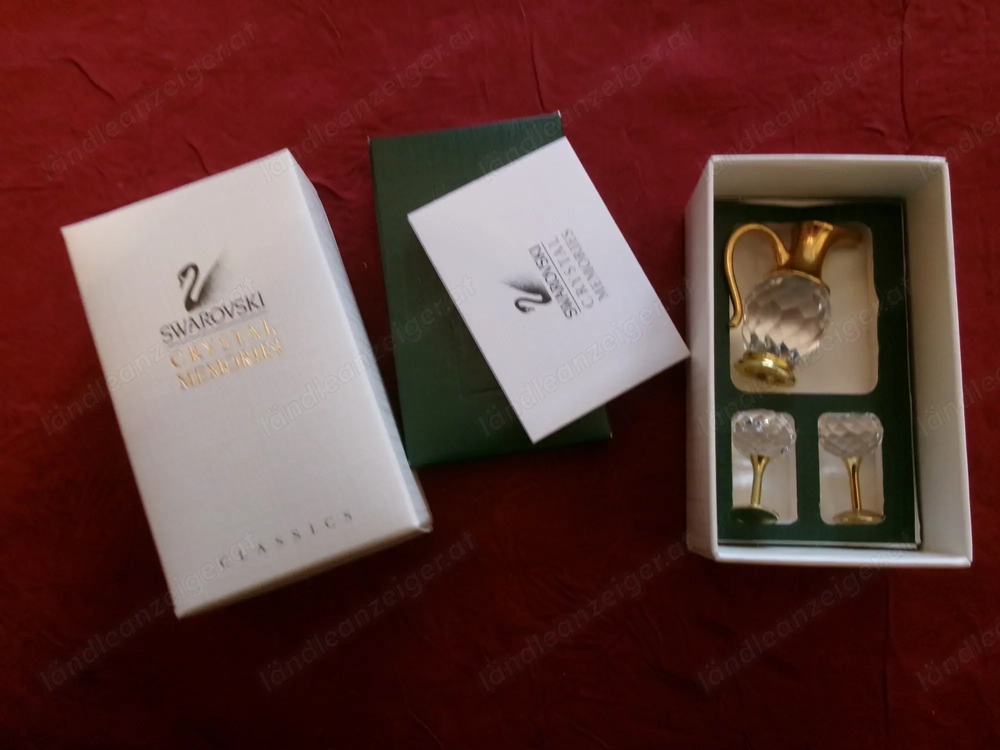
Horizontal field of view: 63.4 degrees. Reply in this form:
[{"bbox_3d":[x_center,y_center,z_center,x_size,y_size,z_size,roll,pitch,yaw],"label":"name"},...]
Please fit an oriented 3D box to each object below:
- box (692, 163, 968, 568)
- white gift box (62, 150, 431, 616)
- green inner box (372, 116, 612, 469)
[{"bbox_3d":[0.083,-0.003,0.217,0.060,0.034,0.102,1,81,1],"label":"box"},{"bbox_3d":[-0.067,0.002,0.221,0.062,0.030,0.106,-20,81,-2],"label":"white gift box"},{"bbox_3d":[-0.004,-0.025,0.234,0.056,0.011,0.096,-8,81,0],"label":"green inner box"}]

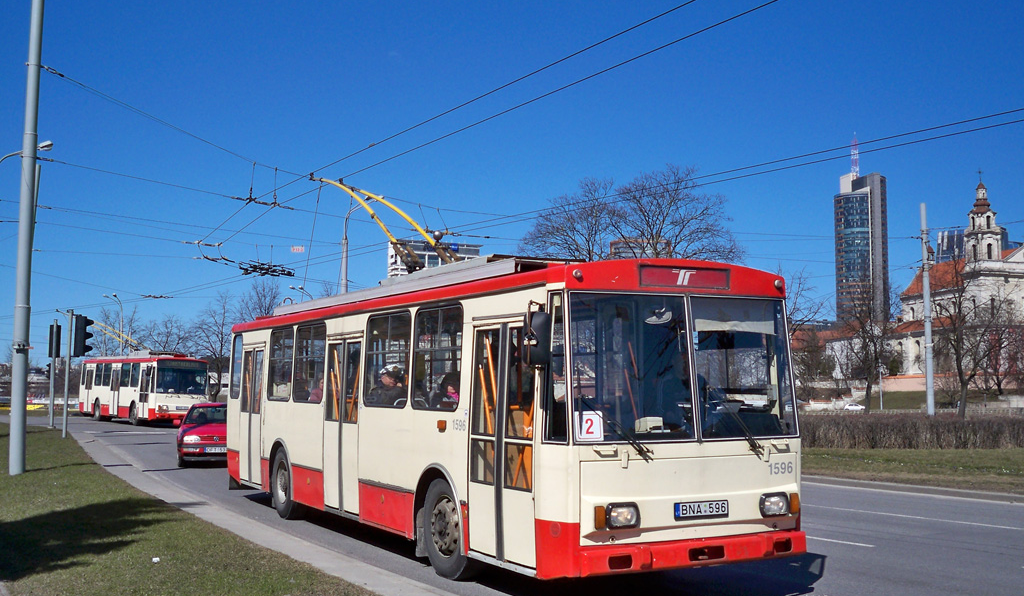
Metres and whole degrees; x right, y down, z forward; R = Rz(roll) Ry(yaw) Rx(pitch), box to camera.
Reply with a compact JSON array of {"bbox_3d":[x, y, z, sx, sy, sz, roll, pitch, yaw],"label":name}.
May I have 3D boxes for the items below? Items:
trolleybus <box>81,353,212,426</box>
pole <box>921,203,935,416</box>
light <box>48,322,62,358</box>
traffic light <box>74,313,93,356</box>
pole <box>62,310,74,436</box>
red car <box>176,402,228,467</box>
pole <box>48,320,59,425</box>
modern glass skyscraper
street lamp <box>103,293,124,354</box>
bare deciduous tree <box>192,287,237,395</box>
[{"bbox_3d":[-17.780,4.281,49.565,2.500,3.400,11.300,4,-6,-38],"label":"trolleybus"},{"bbox_3d":[17.470,0.789,43.607,0.270,9.599,0.270,0,-5,0],"label":"pole"},{"bbox_3d":[-17.158,1.634,38.900,0.400,1.190,0.380,3,-5,-30],"label":"light"},{"bbox_3d":[-13.104,1.163,31.700,0.520,1.200,0.380,3,-5,-29],"label":"traffic light"},{"bbox_3d":[-13.688,2.321,31.860,0.140,3.913,0.140,0,-5,0],"label":"pole"},{"bbox_3d":[-7.171,3.290,24.895,1.700,1.420,4.050,2,-5,-18],"label":"red car"},{"bbox_3d":[-17.153,2.846,38.765,0.135,4.014,0.135,0,-5,0],"label":"pole"},{"bbox_3d":[220.984,-15.426,649.712,30.000,129.000,26.000,-3,-5,30],"label":"modern glass skyscraper"},{"bbox_3d":[-37.727,4.743,97.575,2.000,10.374,0.900,1,-5,-11],"label":"street lamp"},{"bbox_3d":[-20.408,3.611,70.661,3.600,8.278,3.600,0,-5,0],"label":"bare deciduous tree"}]

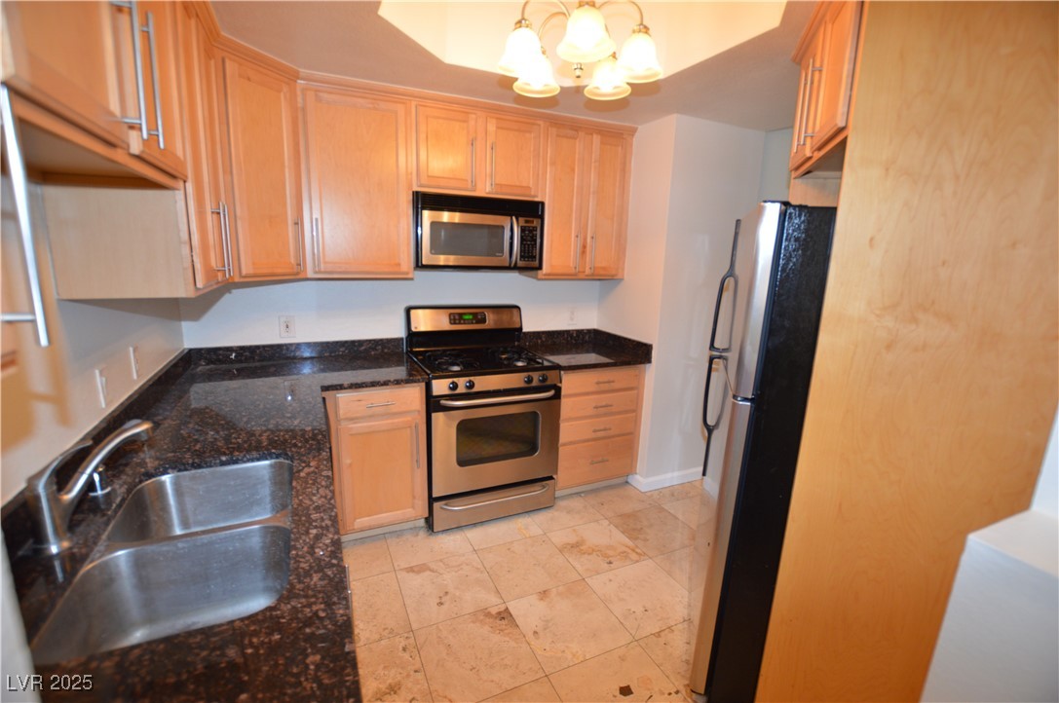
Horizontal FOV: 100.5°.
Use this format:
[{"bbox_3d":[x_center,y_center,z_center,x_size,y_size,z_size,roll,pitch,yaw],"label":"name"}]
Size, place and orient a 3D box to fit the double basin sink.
[{"bbox_3d":[-0.760,0.512,1.037,0.408,0.200,0.720,-4,14,-25],"label":"double basin sink"}]

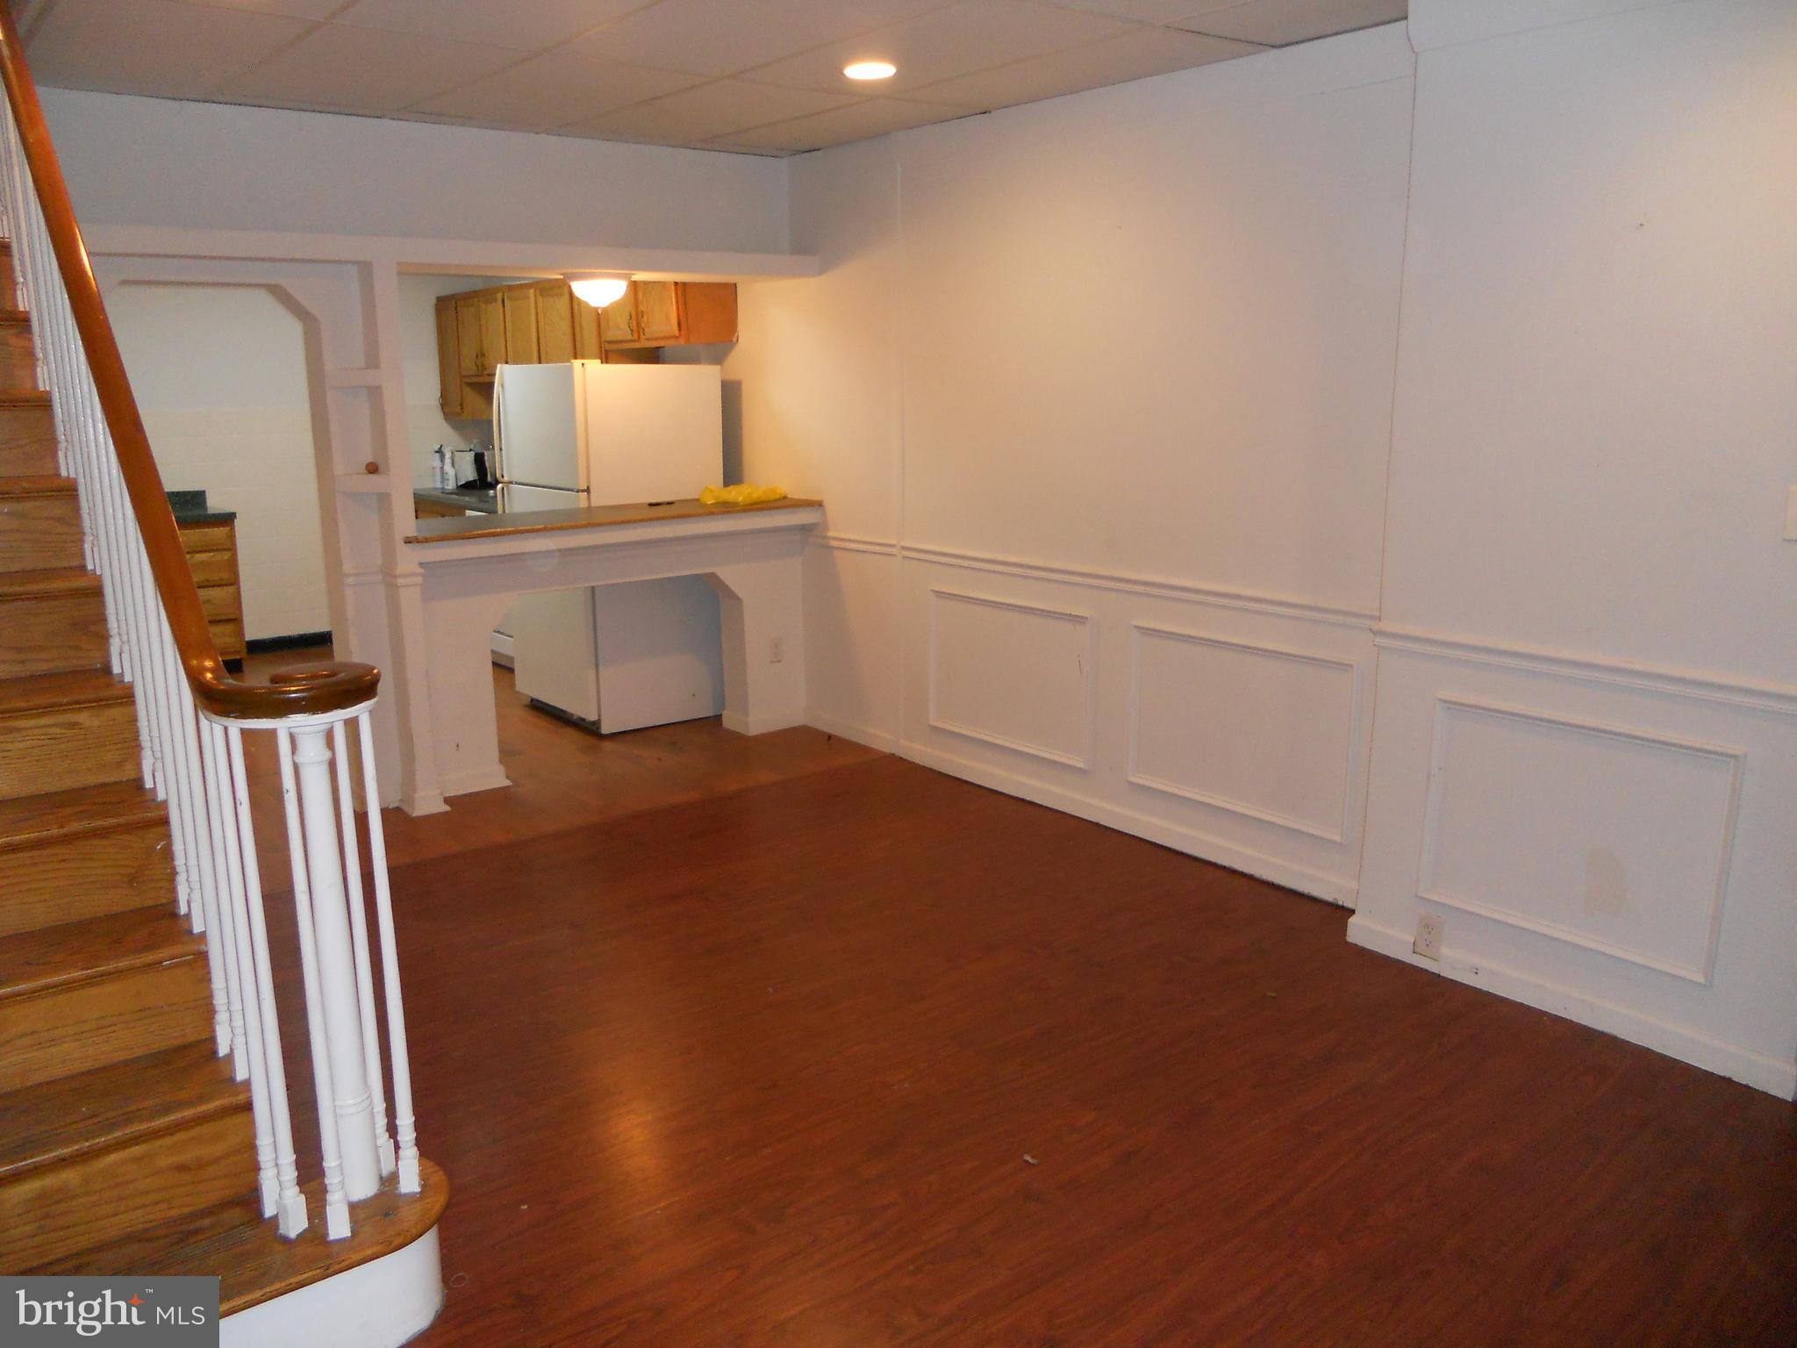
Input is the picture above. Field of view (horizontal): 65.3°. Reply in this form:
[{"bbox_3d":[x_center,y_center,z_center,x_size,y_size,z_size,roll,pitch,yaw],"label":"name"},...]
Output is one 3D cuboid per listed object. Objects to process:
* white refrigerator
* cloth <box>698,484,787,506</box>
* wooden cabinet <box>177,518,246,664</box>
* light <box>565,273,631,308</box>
[{"bbox_3d":[-1.395,-0.653,6.888,0.785,1.708,0.820,-10,16,-36],"label":"white refrigerator"},{"bbox_3d":[-0.694,-0.832,6.441,0.412,0.072,0.274,-10,16,-36],"label":"cloth"},{"bbox_3d":[-4.039,-0.440,7.964,0.455,0.873,0.600,-10,16,-36],"label":"wooden cabinet"},{"bbox_3d":[-1.309,-1.661,6.141,0.304,0.142,0.304,-10,16,-36],"label":"light"}]

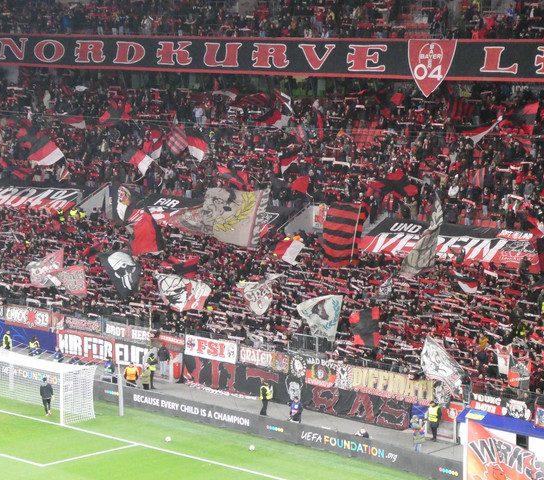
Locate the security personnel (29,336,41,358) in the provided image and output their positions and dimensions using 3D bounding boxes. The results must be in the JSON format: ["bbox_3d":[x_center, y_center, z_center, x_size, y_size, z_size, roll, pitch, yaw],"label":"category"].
[{"bbox_3d":[-13.114,6.224,92.051,0.520,1.760,0.420,6,9,43],"label":"security personnel"}]

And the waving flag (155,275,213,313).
[{"bbox_3d":[-4.707,2.845,88.500,2.950,1.980,0.500,2,7,17],"label":"waving flag"}]

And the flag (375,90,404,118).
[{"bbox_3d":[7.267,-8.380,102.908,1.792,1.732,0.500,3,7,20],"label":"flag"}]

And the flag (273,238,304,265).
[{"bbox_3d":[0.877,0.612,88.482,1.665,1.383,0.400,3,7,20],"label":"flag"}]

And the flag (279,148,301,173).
[{"bbox_3d":[1.052,-4.778,100.000,1.322,1.442,0.400,3,7,20],"label":"flag"}]

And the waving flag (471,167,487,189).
[{"bbox_3d":[11.355,-3.437,91.500,0.880,1.210,0.400,3,7,20],"label":"waving flag"}]

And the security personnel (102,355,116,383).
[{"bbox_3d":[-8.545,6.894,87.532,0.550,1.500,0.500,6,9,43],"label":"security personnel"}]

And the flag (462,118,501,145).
[{"bbox_3d":[12.301,-6.370,97.700,2.240,1.500,0.600,4,7,27],"label":"flag"}]

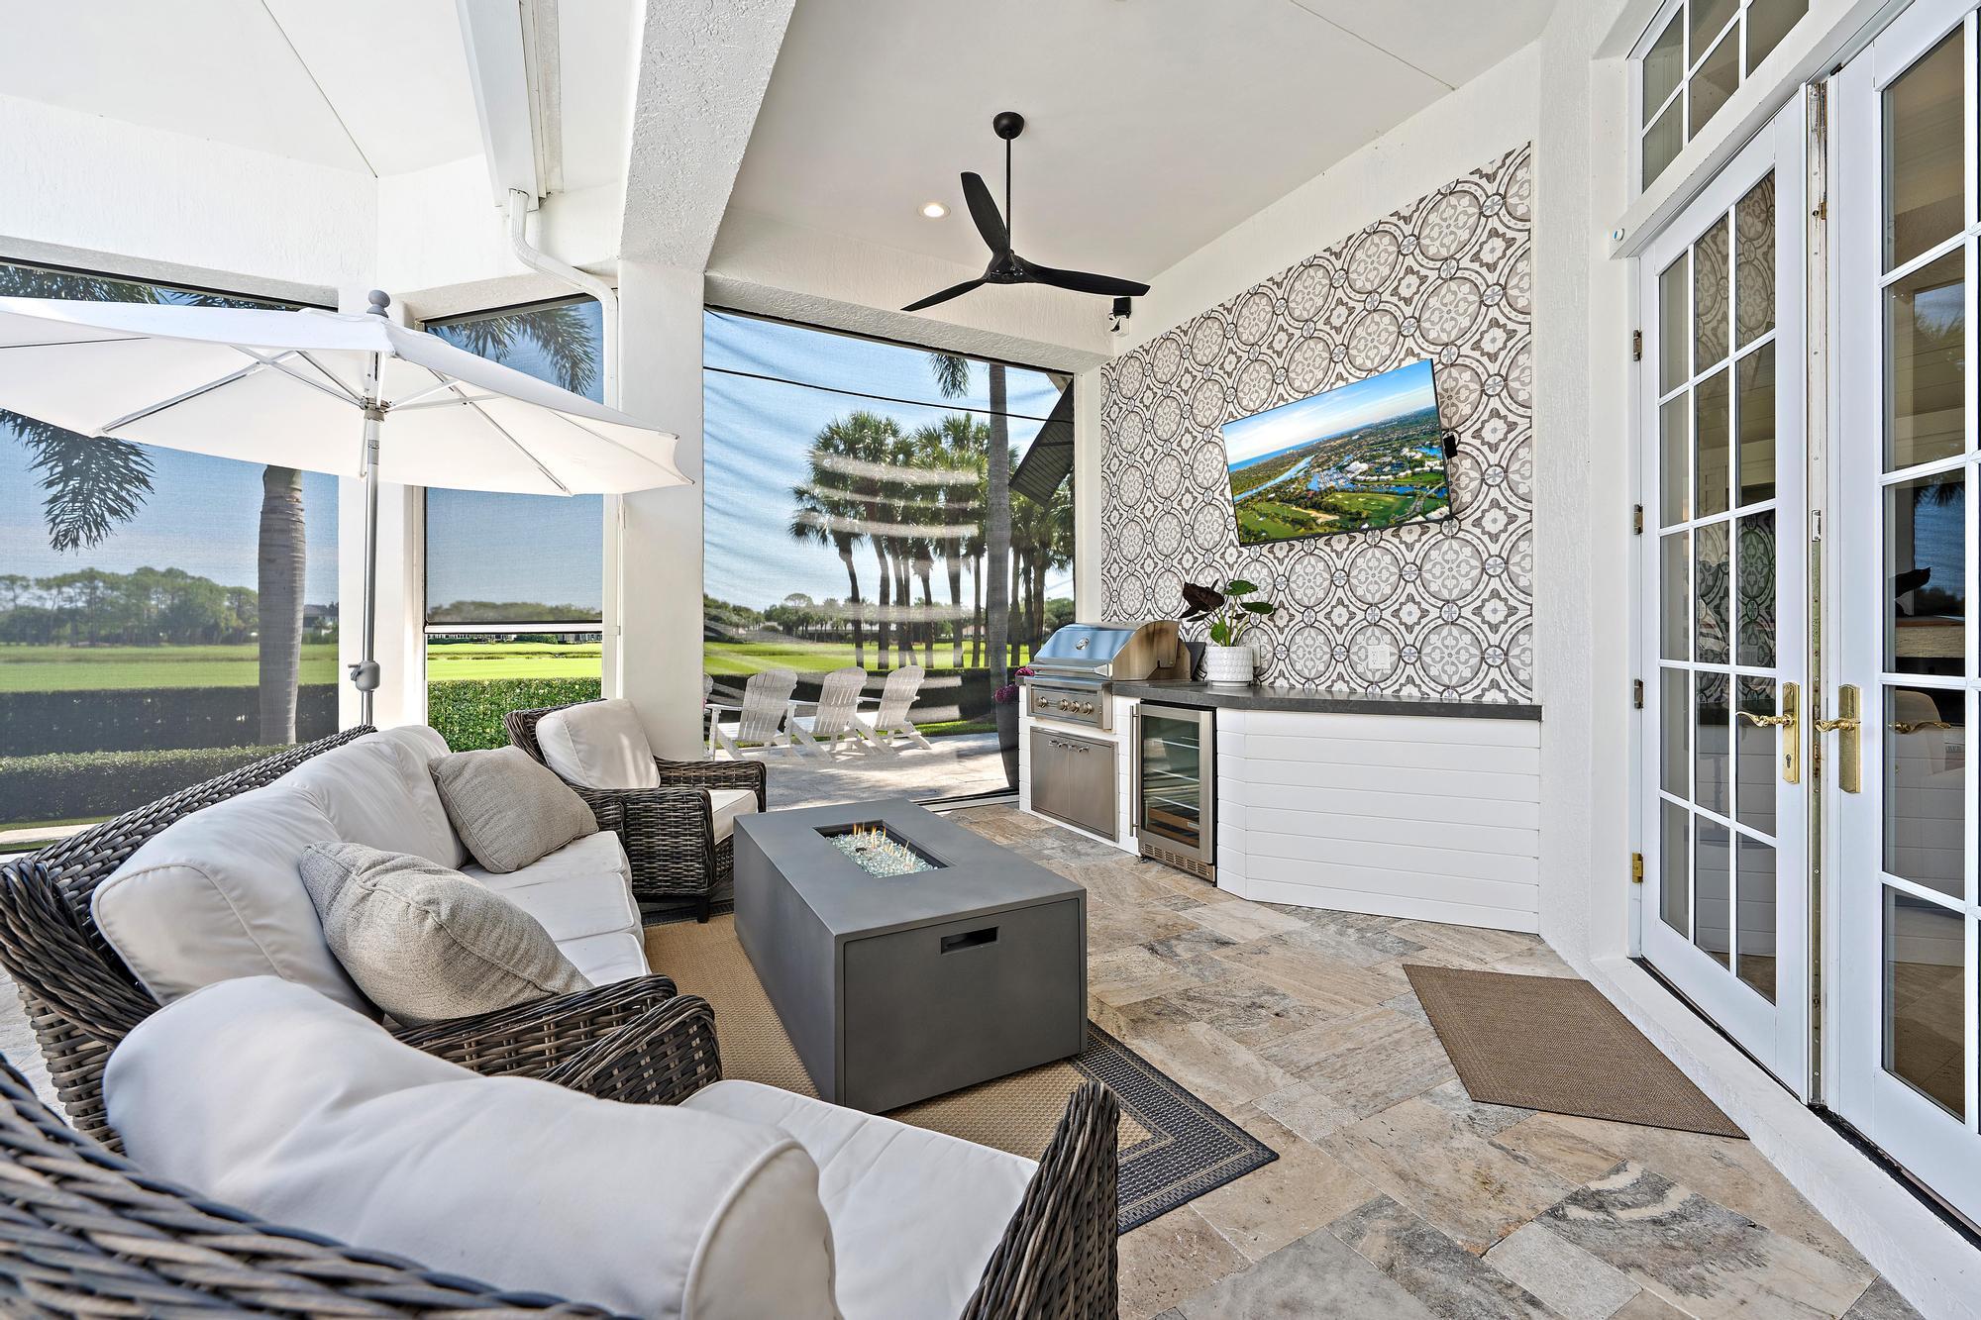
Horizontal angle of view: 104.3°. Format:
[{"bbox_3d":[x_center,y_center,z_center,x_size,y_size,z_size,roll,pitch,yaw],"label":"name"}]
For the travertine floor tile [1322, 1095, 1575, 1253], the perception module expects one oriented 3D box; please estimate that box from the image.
[{"bbox_3d":[1.080,1.206,1.828,0.410,0.020,0.405,-1,1,-28],"label":"travertine floor tile"}]

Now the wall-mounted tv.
[{"bbox_3d":[1.728,-0.997,3.965,0.060,0.705,1.240,-14,8,-27],"label":"wall-mounted tv"}]

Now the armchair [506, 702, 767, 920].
[{"bbox_3d":[-1.660,0.663,3.709,0.890,0.900,0.800,0,1,3],"label":"armchair"}]

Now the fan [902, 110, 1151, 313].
[{"bbox_3d":[0.090,-2.277,3.810,1.460,0.800,1.420,0,1,0],"label":"fan"}]

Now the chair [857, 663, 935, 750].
[{"bbox_3d":[-1.150,0.523,8.517,0.850,0.930,0.750,1,2,40],"label":"chair"}]

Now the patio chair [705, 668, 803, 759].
[{"bbox_3d":[-2.350,0.541,7.817,0.750,0.930,0.850,-1,2,-44],"label":"patio chair"}]

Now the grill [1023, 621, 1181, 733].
[{"bbox_3d":[0.729,0.075,4.974,0.660,0.630,0.850,-1,2,-28],"label":"grill"}]

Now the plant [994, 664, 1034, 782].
[{"bbox_3d":[0.270,0.540,6.516,0.470,1.000,0.470,0,1,0],"label":"plant"}]

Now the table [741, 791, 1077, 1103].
[{"bbox_3d":[-0.390,0.913,2.756,0.760,0.490,1.460,-1,1,-27],"label":"table"}]

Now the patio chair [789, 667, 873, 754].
[{"bbox_3d":[-1.640,0.528,8.140,0.750,0.930,0.880,-1,1,-37],"label":"patio chair"}]

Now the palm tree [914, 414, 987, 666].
[{"bbox_3d":[-1.320,-3.768,25.910,2.700,8.600,2.700,0,1,0],"label":"palm tree"}]

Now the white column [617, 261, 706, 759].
[{"bbox_3d":[-2.050,-0.619,4.780,0.470,3.440,0.480,-1,1,-27],"label":"white column"}]

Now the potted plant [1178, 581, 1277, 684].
[{"bbox_3d":[1.430,-0.156,4.617,0.540,0.620,0.450,0,2,18],"label":"potted plant"}]

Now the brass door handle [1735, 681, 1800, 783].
[{"bbox_3d":[1.987,0.181,1.980,0.060,0.250,0.150,0,1,21],"label":"brass door handle"}]

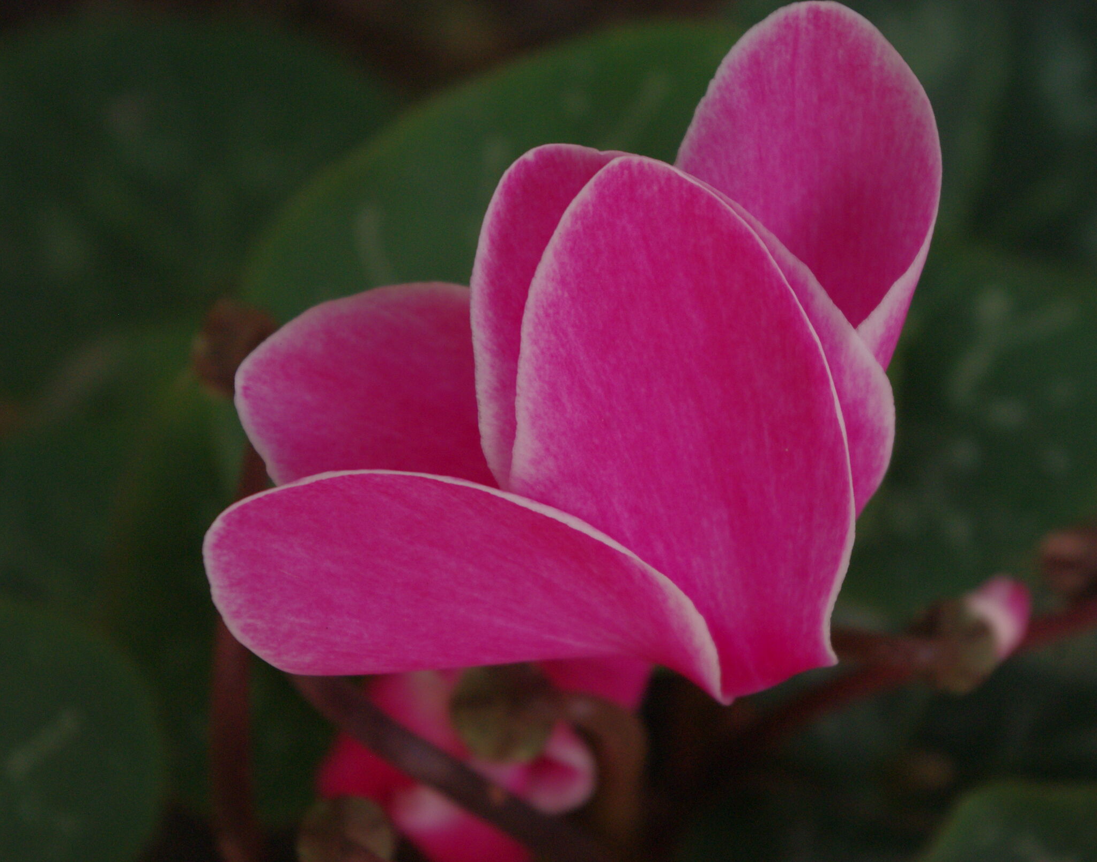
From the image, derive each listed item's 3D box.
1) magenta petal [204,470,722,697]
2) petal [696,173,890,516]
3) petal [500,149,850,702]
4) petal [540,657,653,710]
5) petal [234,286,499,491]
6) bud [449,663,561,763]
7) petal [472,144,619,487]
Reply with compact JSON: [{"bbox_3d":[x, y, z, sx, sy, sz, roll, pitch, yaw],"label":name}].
[{"bbox_3d":[-0.008,0.015,0.283,0.050,0.016,0.020,12,76,-9],"label":"magenta petal"},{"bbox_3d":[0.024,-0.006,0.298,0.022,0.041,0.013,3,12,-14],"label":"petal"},{"bbox_3d":[0.013,0.000,0.285,0.030,0.052,0.014,-13,12,-4],"label":"petal"},{"bbox_3d":[0.005,0.027,0.330,0.016,0.014,0.009,4,18,-6],"label":"petal"},{"bbox_3d":[-0.015,-0.001,0.305,0.039,0.014,0.022,25,63,-6],"label":"petal"},{"bbox_3d":[-0.005,0.032,0.335,0.011,0.011,0.011,0,33,0],"label":"bud"},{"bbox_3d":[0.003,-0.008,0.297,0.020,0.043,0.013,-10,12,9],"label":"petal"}]

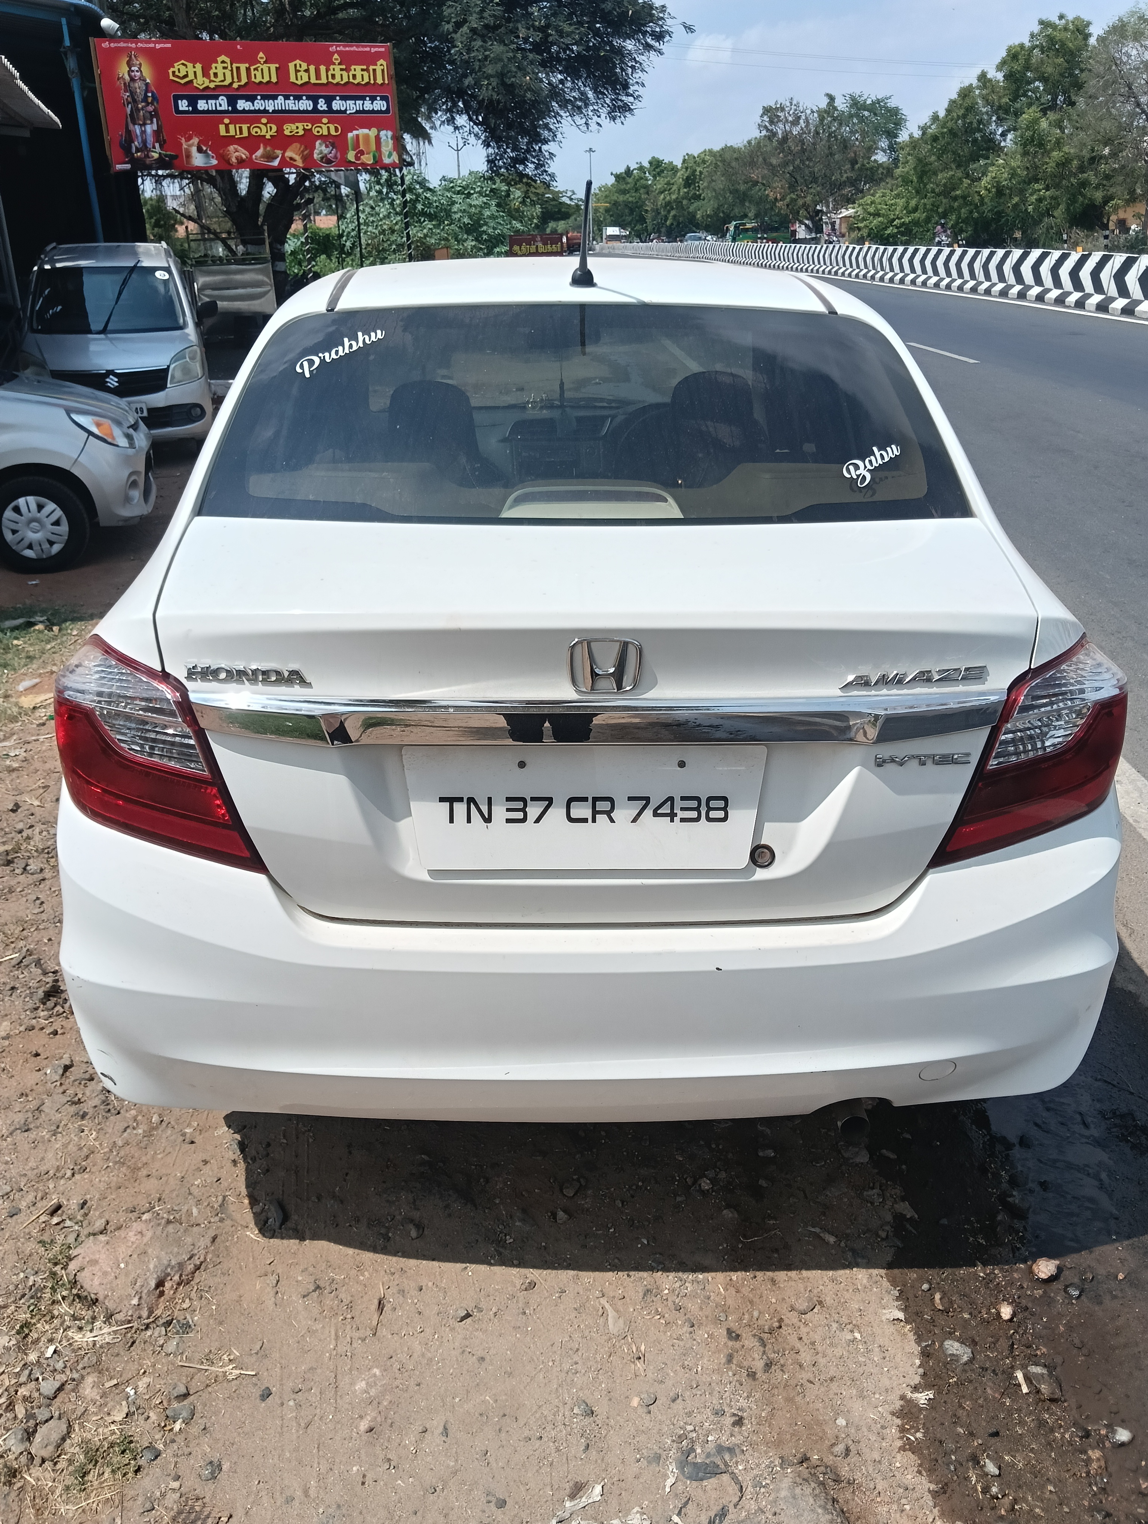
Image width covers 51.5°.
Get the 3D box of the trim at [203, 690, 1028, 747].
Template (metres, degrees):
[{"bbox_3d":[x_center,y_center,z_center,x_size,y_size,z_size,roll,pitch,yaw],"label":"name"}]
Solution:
[{"bbox_3d":[0.040,-0.065,1.639,1.155,0.070,0.090,0,24,-1],"label":"trim"}]

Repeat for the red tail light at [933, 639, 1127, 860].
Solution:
[{"bbox_3d":[0.682,-0.025,1.802,0.320,0.290,0.250,-5,24,-12],"label":"red tail light"}]

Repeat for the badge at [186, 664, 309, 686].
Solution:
[{"bbox_3d":[-0.446,-0.117,1.632,0.174,0.025,0.010,4,24,10],"label":"badge"}]

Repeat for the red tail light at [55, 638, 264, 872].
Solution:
[{"bbox_3d":[-0.618,-0.015,1.777,0.320,0.290,0.250,4,24,10],"label":"red tail light"}]

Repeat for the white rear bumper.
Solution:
[{"bbox_3d":[0.037,0.280,1.939,1.640,0.460,0.430,0,24,-1],"label":"white rear bumper"}]

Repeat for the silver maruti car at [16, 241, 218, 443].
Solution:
[{"bbox_3d":[-3.951,-3.635,10.451,1.500,1.690,3.600,-7,25,-15],"label":"silver maruti car"}]

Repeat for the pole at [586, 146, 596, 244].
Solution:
[{"bbox_3d":[1.769,-57.509,122.179,1.100,9.500,0.400,0,24,-1],"label":"pole"}]

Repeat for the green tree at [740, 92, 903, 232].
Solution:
[{"bbox_3d":[16.781,-40.525,80.486,10.300,9.200,9.000,4,24,9],"label":"green tree"}]

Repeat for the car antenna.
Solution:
[{"bbox_3d":[0.019,-1.065,2.416,0.055,0.200,0.160,0,24,-1],"label":"car antenna"}]

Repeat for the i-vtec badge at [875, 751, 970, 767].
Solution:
[{"bbox_3d":[0.499,-0.003,1.699,0.138,0.020,0.008,-2,24,-5],"label":"i-vtec badge"}]

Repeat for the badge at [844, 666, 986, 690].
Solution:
[{"bbox_3d":[0.471,-0.116,1.644,0.205,0.026,0.010,-4,24,-10],"label":"badge"}]

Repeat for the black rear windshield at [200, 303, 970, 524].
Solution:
[{"bbox_3d":[0.026,-0.632,2.099,1.220,0.120,0.680,0,48,-1],"label":"black rear windshield"}]

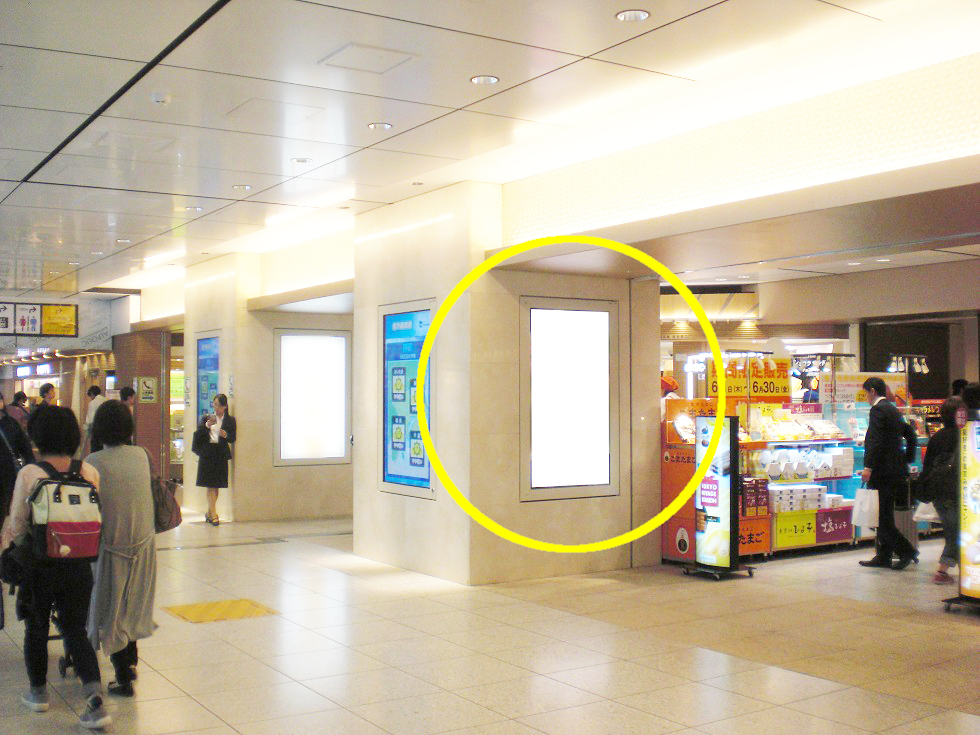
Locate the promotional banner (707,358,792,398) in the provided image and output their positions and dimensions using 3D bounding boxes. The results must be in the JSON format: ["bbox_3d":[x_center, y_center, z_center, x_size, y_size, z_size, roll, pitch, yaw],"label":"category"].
[{"bbox_3d":[2.823,0.127,11.656,1.317,0.460,0.040,1,-2,-35],"label":"promotional banner"}]

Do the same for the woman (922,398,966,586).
[{"bbox_3d":[3.858,1.020,9.040,0.480,1.540,0.460,0,-2,-18],"label":"woman"}]

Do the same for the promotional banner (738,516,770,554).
[{"bbox_3d":[2.403,1.605,10.251,0.799,0.341,0.040,1,-2,-35],"label":"promotional banner"}]

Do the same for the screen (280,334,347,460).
[{"bbox_3d":[-2.289,0.393,14.031,0.922,1.610,0.070,1,-2,-35],"label":"screen"}]

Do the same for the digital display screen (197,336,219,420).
[{"bbox_3d":[-3.728,0.416,14.229,0.070,1.560,0.860,1,-2,-35],"label":"digital display screen"}]

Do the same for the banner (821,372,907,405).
[{"bbox_3d":[4.463,0.250,12.781,1.668,0.380,0.040,1,-2,-35],"label":"banner"}]

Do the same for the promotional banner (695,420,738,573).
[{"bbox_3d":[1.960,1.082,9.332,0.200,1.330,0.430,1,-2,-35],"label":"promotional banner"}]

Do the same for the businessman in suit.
[{"bbox_3d":[3.647,0.950,9.876,0.520,1.730,0.520,-1,-2,21],"label":"businessman in suit"}]

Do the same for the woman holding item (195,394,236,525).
[{"bbox_3d":[-3.408,1.134,13.324,0.470,1.600,0.330,-1,-2,14],"label":"woman holding item"}]

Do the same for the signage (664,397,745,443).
[{"bbox_3d":[2.024,0.512,10.200,0.720,0.440,0.050,-1,-2,20],"label":"signage"}]

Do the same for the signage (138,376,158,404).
[{"bbox_3d":[-5.610,0.378,17.683,0.290,0.427,0.020,1,-2,-35],"label":"signage"}]

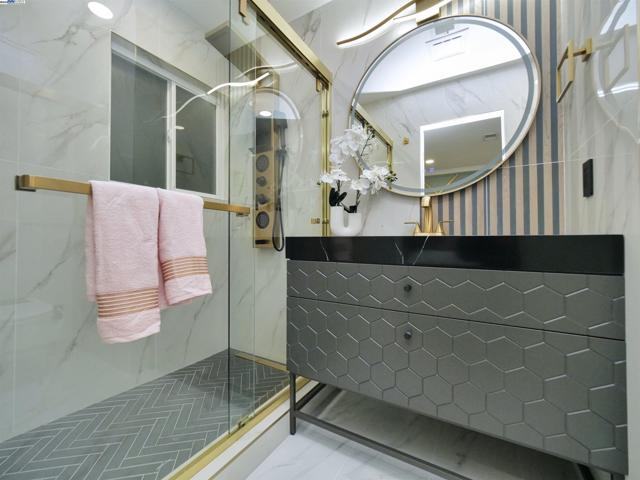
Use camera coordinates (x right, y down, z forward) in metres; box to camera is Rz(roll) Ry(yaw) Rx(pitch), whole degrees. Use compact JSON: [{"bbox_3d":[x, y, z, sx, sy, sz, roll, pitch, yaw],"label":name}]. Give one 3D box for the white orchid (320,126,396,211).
[{"bbox_3d":[0.202,-0.370,1.360,0.340,0.400,0.220,0,-1,31],"label":"white orchid"}]

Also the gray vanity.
[{"bbox_3d":[0.443,0.428,1.143,1.060,0.870,0.530,0,-1,31],"label":"gray vanity"}]

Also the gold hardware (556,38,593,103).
[{"bbox_3d":[0.850,-0.578,0.852,0.073,0.157,0.165,0,-1,31],"label":"gold hardware"}]

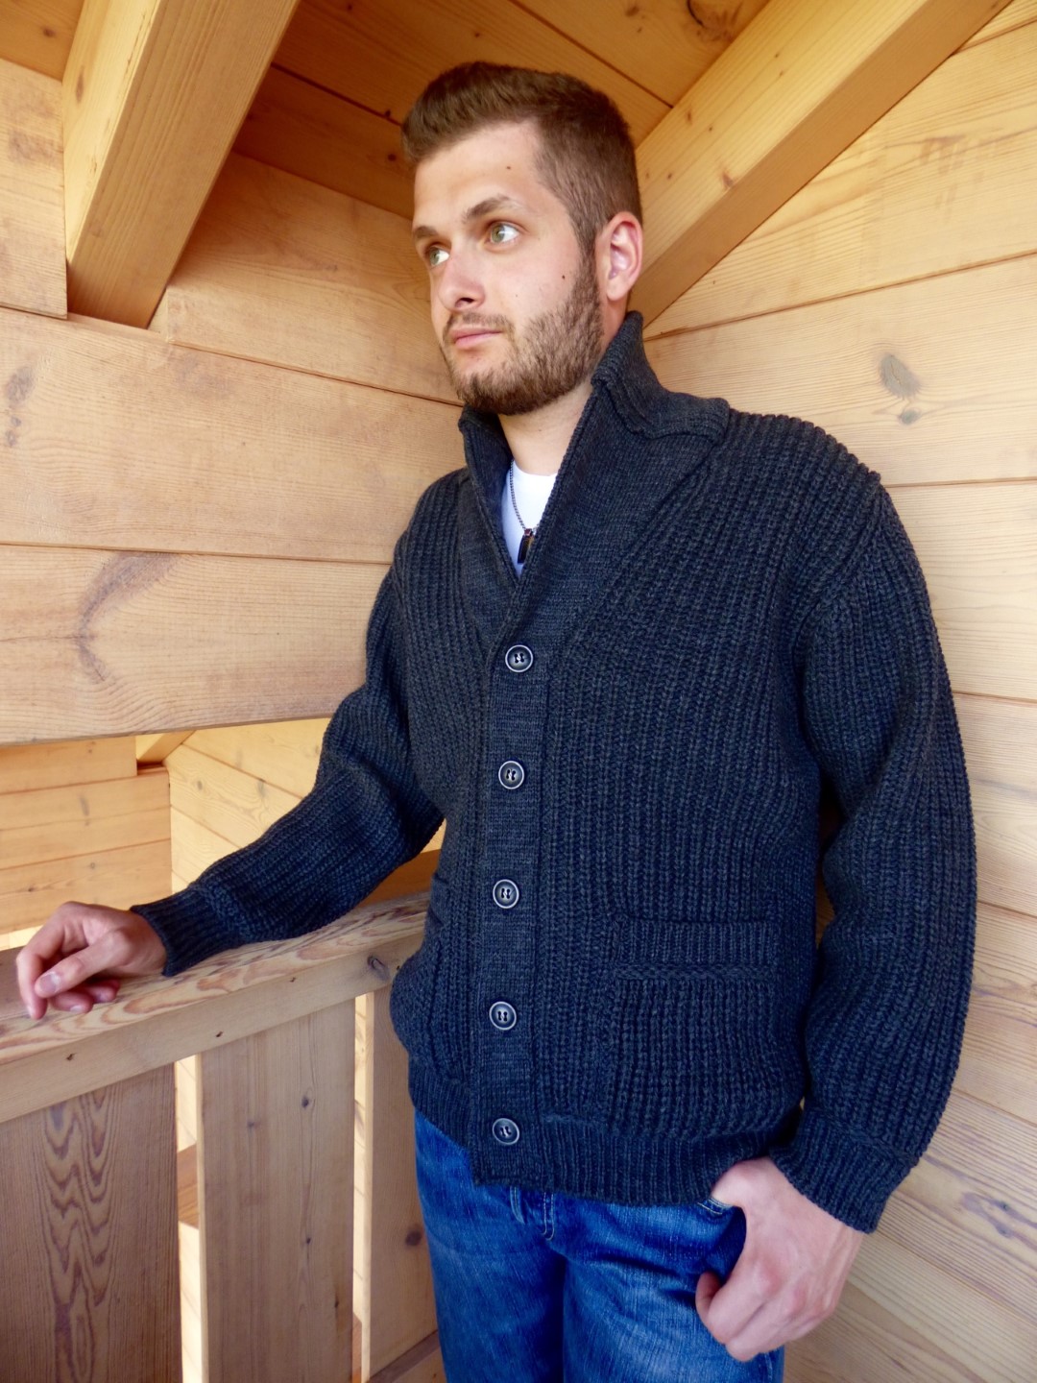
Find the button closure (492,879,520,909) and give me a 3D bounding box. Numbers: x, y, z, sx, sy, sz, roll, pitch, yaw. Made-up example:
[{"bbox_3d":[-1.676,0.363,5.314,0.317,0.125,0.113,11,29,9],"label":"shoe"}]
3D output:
[{"bbox_3d":[-0.011,0.169,0.667,0.024,0.024,0.005,5,0,23],"label":"button closure"}]

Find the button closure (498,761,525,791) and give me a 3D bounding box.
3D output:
[{"bbox_3d":[-0.006,0.070,0.669,0.024,0.024,0.005,5,-1,23],"label":"button closure"}]

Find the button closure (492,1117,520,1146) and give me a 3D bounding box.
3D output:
[{"bbox_3d":[-0.011,0.370,0.671,0.024,0.024,0.005,4,9,16],"label":"button closure"}]

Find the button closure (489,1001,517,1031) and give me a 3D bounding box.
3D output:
[{"bbox_3d":[-0.013,0.270,0.664,0.024,0.024,0.005,5,4,19],"label":"button closure"}]

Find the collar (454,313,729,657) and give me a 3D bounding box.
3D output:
[{"bbox_3d":[0.066,-0.185,0.720,0.230,0.310,0.190,5,8,21],"label":"collar"}]

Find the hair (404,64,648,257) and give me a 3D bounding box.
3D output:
[{"bbox_3d":[0.010,-0.435,0.705,0.170,0.170,0.205,4,14,40],"label":"hair"}]

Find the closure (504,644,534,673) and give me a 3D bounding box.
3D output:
[{"bbox_3d":[0.001,-0.028,0.673,0.024,0.024,0.005,4,-6,14],"label":"closure"}]

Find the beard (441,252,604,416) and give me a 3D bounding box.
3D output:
[{"bbox_3d":[0.000,-0.303,0.684,0.145,0.130,0.105,4,14,40],"label":"beard"}]

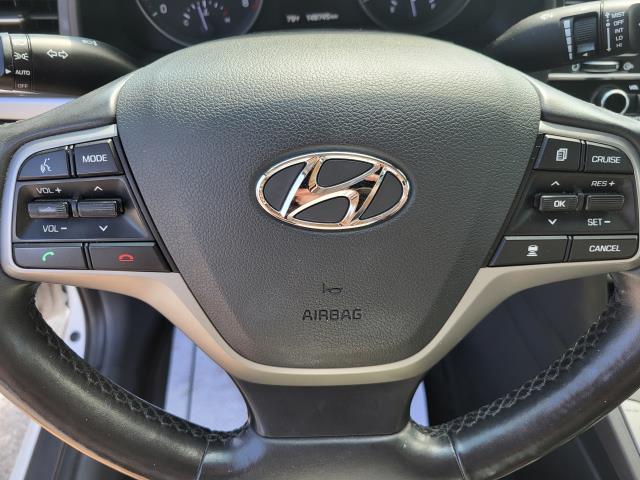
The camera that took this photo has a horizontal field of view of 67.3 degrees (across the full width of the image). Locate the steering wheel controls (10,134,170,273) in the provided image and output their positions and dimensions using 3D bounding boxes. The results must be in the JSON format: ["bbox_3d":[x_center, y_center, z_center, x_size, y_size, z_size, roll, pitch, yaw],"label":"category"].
[{"bbox_3d":[-0.114,-0.018,0.241,0.075,0.068,0.020,0,16,0],"label":"steering wheel controls"}]

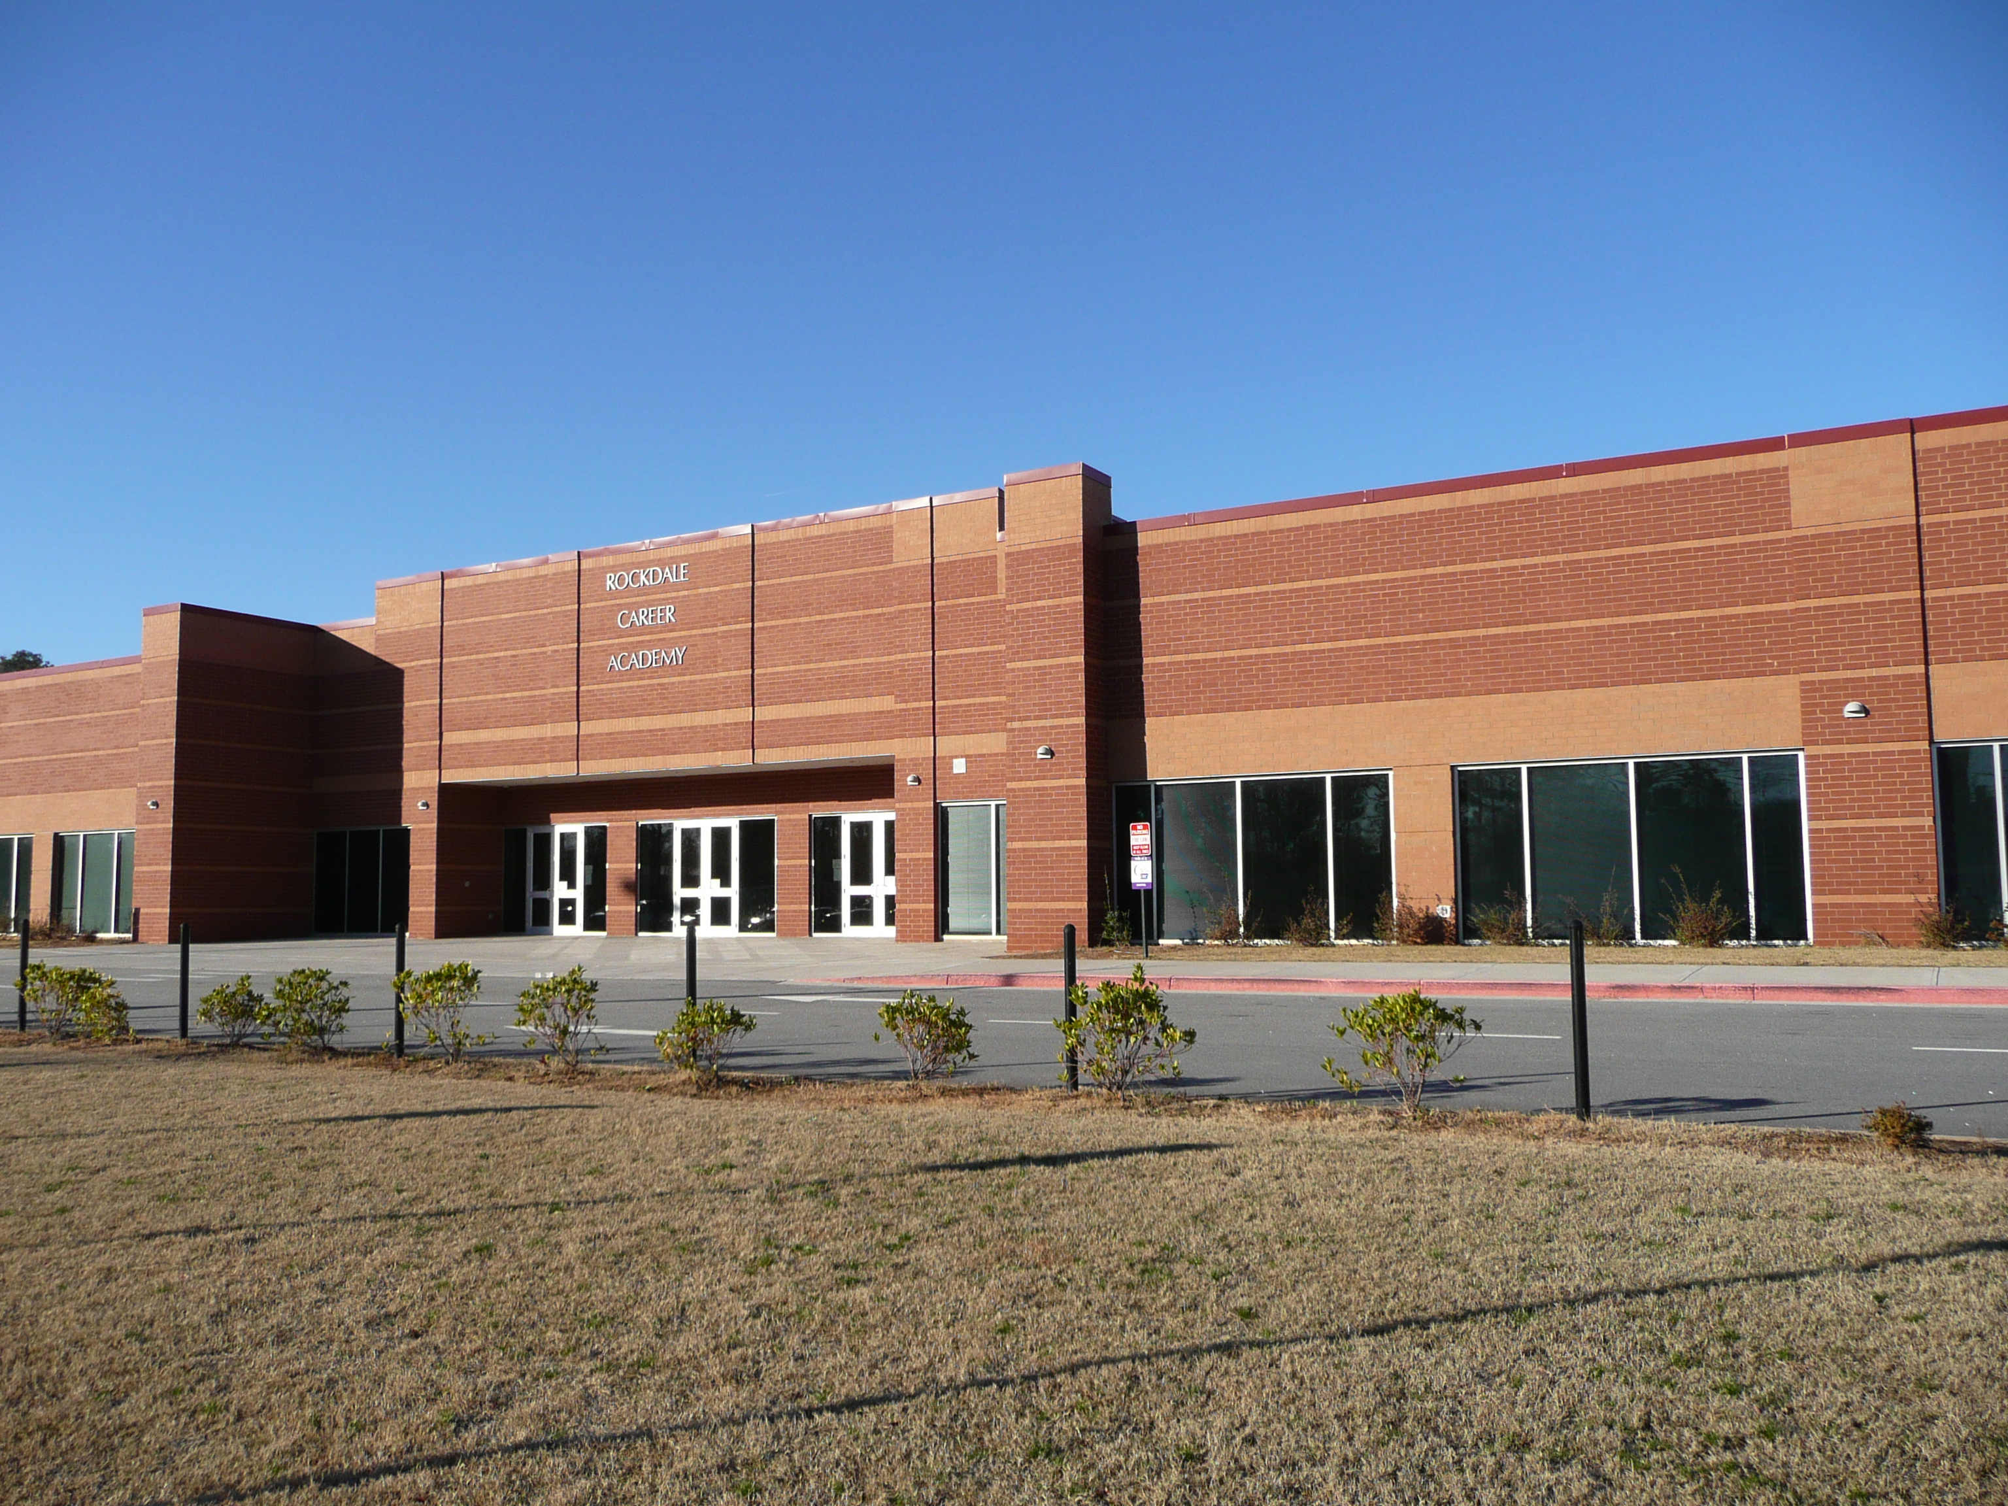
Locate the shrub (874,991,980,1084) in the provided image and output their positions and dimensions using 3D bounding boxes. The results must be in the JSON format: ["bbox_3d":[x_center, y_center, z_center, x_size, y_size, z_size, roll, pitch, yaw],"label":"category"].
[{"bbox_3d":[-0.579,2.090,11.995,0.750,0.664,0.690,0,-5,-3],"label":"shrub"}]

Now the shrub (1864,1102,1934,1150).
[{"bbox_3d":[4.761,1.983,8.648,0.329,0.264,0.303,-3,-6,28],"label":"shrub"}]

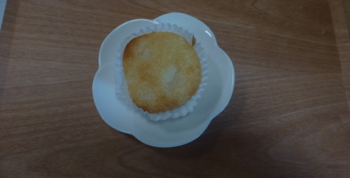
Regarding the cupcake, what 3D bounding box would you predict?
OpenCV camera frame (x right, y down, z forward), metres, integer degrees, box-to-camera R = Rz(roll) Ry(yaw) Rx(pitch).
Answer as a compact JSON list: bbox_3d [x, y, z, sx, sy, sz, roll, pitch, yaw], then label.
[{"bbox_3d":[-0.011,-0.013,0.222,0.079,0.039,0.084,0,73,-1],"label":"cupcake"}]

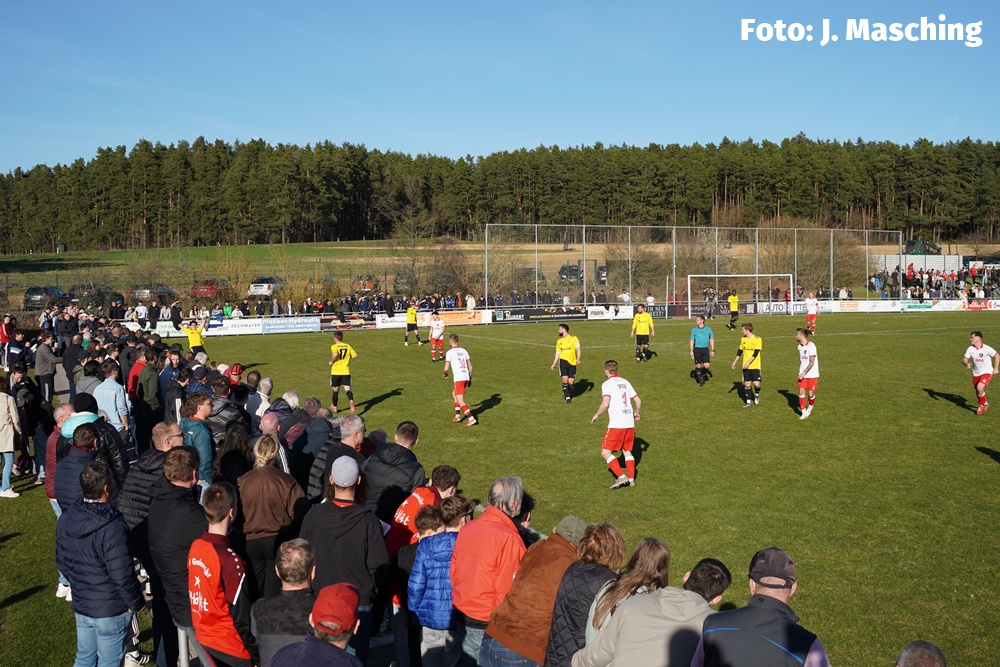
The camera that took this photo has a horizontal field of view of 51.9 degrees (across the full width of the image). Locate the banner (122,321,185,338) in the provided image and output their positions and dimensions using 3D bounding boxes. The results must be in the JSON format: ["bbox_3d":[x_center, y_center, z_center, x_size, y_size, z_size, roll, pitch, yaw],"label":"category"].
[{"bbox_3d":[-16.892,-0.167,50.400,3.100,0.790,0.050,-2,4,-24],"label":"banner"}]

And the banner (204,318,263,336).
[{"bbox_3d":[-13.036,-0.279,50.251,2.838,0.750,0.050,-2,4,-25],"label":"banner"}]

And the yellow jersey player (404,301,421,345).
[{"bbox_3d":[-3.564,-0.402,42.200,0.680,1.800,0.450,-2,3,-12],"label":"yellow jersey player"}]

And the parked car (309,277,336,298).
[{"bbox_3d":[-13.157,-3.431,77.500,1.800,1.550,4.300,0,3,7],"label":"parked car"}]

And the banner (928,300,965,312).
[{"bbox_3d":[31.128,-1.920,71.500,3.000,0.750,0.050,-2,4,-24],"label":"banner"}]

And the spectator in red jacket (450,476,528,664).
[{"bbox_3d":[-0.060,1.710,6.070,0.550,1.740,0.450,2,4,38],"label":"spectator in red jacket"}]

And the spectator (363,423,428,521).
[{"bbox_3d":[-0.869,1.580,8.451,0.540,1.724,0.430,1,4,23],"label":"spectator"}]

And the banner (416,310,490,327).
[{"bbox_3d":[-2.544,-0.831,57.615,4.525,0.780,0.060,-3,4,-24],"label":"banner"}]

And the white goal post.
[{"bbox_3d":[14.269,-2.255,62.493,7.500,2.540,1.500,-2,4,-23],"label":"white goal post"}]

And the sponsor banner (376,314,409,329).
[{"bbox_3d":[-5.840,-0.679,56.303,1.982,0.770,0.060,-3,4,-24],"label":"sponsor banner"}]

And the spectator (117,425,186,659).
[{"bbox_3d":[-2.691,1.569,7.950,0.530,1.790,0.420,1,4,32],"label":"spectator"}]

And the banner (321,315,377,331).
[{"bbox_3d":[-7.720,-0.533,52.724,2.982,0.750,0.050,-2,4,-25],"label":"banner"}]

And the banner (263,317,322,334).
[{"bbox_3d":[-10.813,-0.443,53.507,3.022,0.770,0.060,-3,4,-24],"label":"banner"}]

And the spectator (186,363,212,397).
[{"bbox_3d":[-4.077,1.316,13.850,0.520,1.762,0.380,2,5,45],"label":"spectator"}]

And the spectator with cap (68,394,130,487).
[{"bbox_3d":[-3.755,1.501,9.546,0.600,1.879,0.420,1,4,30],"label":"spectator with cap"}]

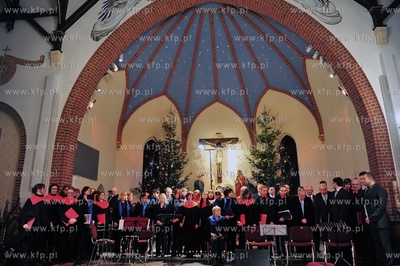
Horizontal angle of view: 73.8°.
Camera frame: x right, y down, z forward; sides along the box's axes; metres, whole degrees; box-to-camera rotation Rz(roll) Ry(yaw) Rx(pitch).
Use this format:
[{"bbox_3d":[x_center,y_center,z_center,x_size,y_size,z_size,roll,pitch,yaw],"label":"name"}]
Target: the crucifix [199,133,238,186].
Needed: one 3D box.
[{"bbox_3d":[0.855,1.108,11.800,1.770,2.260,0.320,-2,-15,6],"label":"crucifix"}]

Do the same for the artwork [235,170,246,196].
[{"bbox_3d":[1.650,2.109,10.697,0.460,1.200,0.400,-6,-16,21],"label":"artwork"}]

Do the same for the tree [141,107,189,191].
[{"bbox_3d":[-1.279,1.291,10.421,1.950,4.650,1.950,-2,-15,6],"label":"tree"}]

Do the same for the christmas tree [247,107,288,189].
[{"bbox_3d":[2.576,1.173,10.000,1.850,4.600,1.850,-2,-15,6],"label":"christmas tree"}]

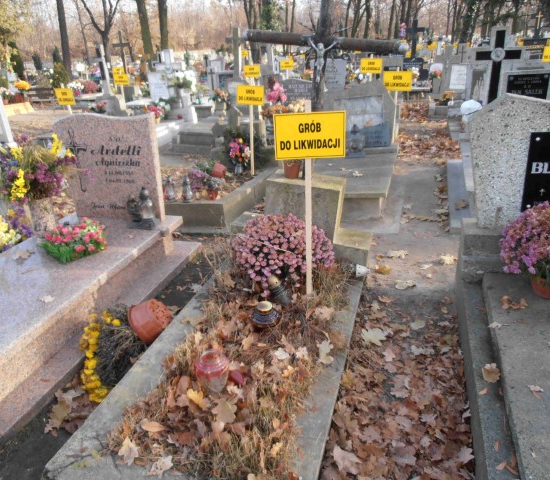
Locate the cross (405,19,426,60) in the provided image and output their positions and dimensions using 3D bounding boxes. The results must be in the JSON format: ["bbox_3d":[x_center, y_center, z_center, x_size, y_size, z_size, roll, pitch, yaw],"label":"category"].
[{"bbox_3d":[4.433,-6.295,14.000,0.580,1.300,0.120,2,24,13],"label":"cross"}]

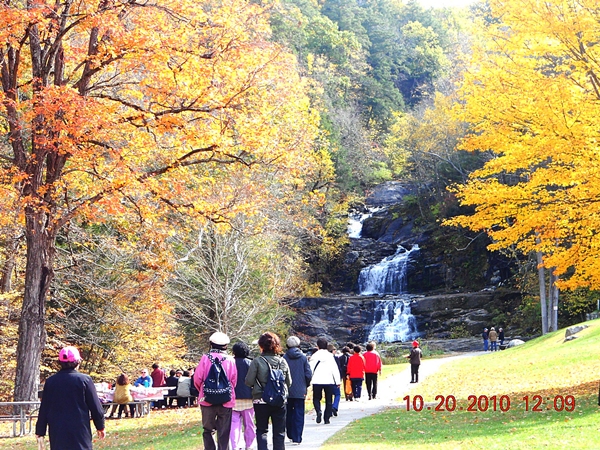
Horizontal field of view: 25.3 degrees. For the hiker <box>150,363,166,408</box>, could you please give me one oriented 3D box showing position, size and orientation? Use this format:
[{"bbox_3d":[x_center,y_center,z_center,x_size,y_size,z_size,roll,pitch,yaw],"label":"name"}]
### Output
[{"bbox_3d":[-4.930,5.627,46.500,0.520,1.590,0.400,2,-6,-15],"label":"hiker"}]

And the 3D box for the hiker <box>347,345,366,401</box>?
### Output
[{"bbox_3d":[1.600,4.206,37.800,0.540,1.600,0.420,-1,-6,7],"label":"hiker"}]

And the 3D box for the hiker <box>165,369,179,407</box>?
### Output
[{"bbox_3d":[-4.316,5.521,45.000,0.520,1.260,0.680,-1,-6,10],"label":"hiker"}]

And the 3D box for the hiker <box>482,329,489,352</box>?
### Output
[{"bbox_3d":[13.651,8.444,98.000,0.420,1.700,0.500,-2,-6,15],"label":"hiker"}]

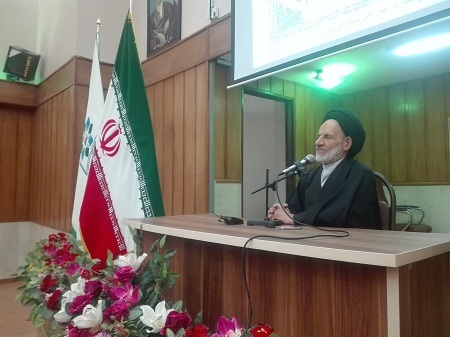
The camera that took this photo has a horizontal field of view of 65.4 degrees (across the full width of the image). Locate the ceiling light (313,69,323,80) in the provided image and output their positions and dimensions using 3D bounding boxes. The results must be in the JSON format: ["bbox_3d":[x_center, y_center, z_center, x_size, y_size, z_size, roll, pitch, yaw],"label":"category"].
[{"bbox_3d":[1.151,-1.162,4.350,0.130,0.150,0.110,1,-4,-12],"label":"ceiling light"}]

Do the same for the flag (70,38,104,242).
[{"bbox_3d":[-1.054,-0.208,2.846,0.220,1.720,0.550,4,-5,-42],"label":"flag"}]

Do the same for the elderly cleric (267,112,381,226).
[{"bbox_3d":[0.399,0.364,1.723,0.720,1.320,0.570,2,-4,-22],"label":"elderly cleric"}]

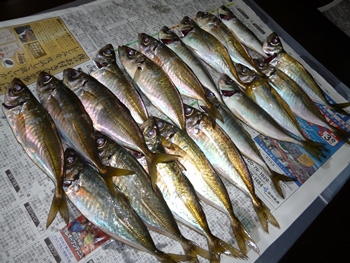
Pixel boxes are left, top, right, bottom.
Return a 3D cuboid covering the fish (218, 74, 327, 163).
[{"bbox_3d":[0.123,-0.016,0.379,0.177,0.024,0.049,41,62,11],"label":"fish"}]

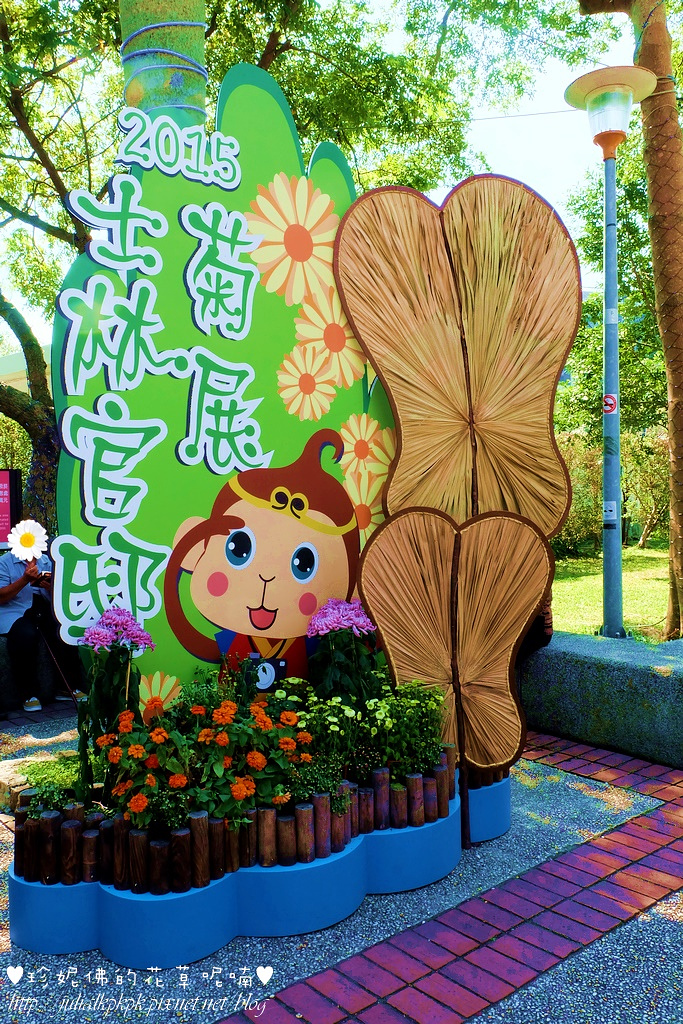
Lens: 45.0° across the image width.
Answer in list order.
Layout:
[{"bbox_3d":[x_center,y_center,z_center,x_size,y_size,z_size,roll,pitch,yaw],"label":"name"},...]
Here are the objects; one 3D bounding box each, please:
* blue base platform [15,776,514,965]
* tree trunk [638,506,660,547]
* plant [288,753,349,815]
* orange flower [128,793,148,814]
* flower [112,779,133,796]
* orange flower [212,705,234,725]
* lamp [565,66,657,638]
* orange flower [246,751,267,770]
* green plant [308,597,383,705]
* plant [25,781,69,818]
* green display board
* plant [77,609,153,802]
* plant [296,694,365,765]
[{"bbox_3d":[-0.197,1.358,3.370,2.170,0.230,0.920,-2,1,-31],"label":"blue base platform"},{"bbox_3d":[6.273,0.295,16.800,0.400,0.800,0.270,0,1,20],"label":"tree trunk"},{"bbox_3d":[-0.088,1.040,3.149,0.215,0.230,0.200,-1,1,-2],"label":"plant"},{"bbox_3d":[-0.689,0.989,2.798,0.068,0.068,0.055,-1,1,-14],"label":"orange flower"},{"bbox_3d":[-0.759,0.955,2.860,0.066,0.058,0.055,-1,1,-15],"label":"flower"},{"bbox_3d":[-0.433,0.744,3.030,0.077,0.066,0.055,-1,1,-8],"label":"orange flower"},{"bbox_3d":[1.881,-1.053,5.743,0.610,3.830,0.610,0,1,18],"label":"lamp"},{"bbox_3d":[-0.301,0.880,2.920,0.069,0.066,0.050,-1,1,-6],"label":"orange flower"},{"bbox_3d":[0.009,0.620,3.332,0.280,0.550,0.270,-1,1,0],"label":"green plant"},{"bbox_3d":[-1.083,1.067,3.039,0.145,0.135,0.140,-1,1,-20],"label":"plant"},{"bbox_3d":[-0.342,-0.320,3.374,1.615,2.990,0.090,-2,1,-31],"label":"green display board"},{"bbox_3d":[-0.848,0.726,3.080,0.270,0.740,0.250,-1,1,-16],"label":"plant"},{"bbox_3d":[-0.042,0.831,3.150,0.250,0.280,0.230,-1,1,-1],"label":"plant"}]

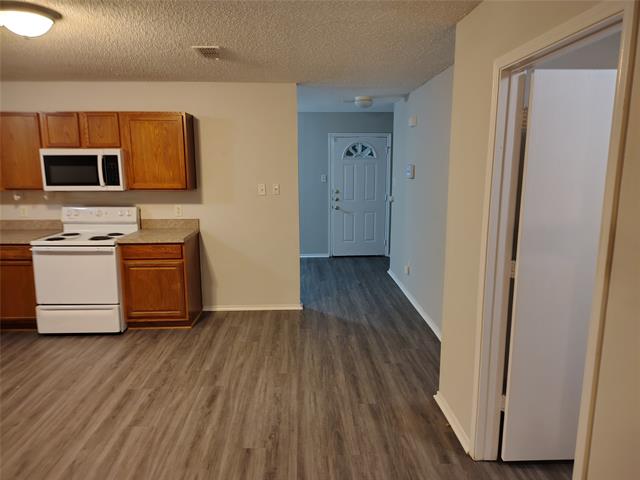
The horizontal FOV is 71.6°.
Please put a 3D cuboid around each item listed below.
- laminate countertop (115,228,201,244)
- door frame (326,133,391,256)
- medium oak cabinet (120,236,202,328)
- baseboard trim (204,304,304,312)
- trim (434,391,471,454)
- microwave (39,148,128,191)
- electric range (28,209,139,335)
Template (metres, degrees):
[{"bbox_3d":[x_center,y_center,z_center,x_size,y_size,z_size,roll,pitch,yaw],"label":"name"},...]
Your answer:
[{"bbox_3d":[-1.599,-0.029,4.497,0.629,0.040,0.639,0,10,-2],"label":"laminate countertop"},{"bbox_3d":[0.683,-0.747,7.649,1.053,2.113,0.120,0,10,-2],"label":"door frame"},{"bbox_3d":[-1.602,0.421,4.583,0.617,0.876,0.624,0,10,-2],"label":"medium oak cabinet"},{"bbox_3d":[-0.750,0.757,4.979,1.108,0.073,0.023,0,10,-2],"label":"baseboard trim"},{"bbox_3d":[0.827,1.129,2.819,0.024,0.075,0.635,0,10,-2],"label":"trim"},{"bbox_3d":[-2.297,-0.705,4.467,0.757,0.400,0.400,0,10,-2],"label":"microwave"},{"bbox_3d":[-2.296,0.287,4.480,0.762,1.178,0.705,0,10,-2],"label":"electric range"}]

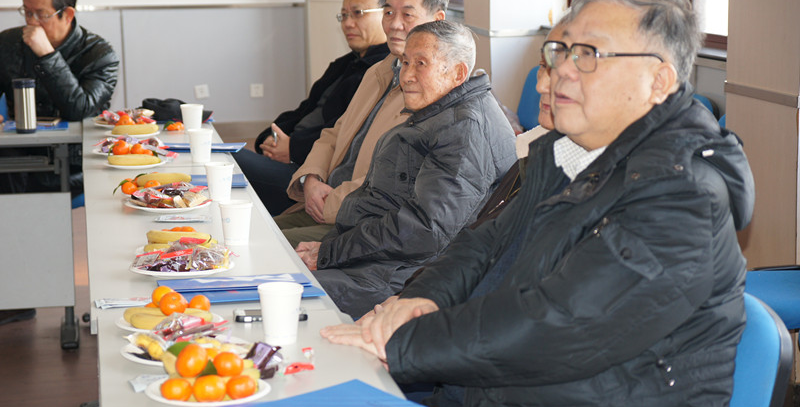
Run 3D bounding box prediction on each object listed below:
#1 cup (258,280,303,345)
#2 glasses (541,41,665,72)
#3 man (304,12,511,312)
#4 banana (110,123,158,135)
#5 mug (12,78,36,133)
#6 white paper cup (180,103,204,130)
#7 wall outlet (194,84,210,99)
[{"bbox_3d":[-0.187,0.173,2.859,0.073,0.088,0.073,0,9,0],"label":"cup"},{"bbox_3d":[0.315,-0.223,2.754,0.137,0.047,0.142,-5,10,-29],"label":"glasses"},{"bbox_3d":[-0.097,0.148,4.410,0.800,1.170,0.570,-3,9,-22],"label":"man"},{"bbox_3d":[-0.810,-0.227,5.576,0.150,0.034,0.042,0,9,0],"label":"banana"},{"bbox_3d":[-1.186,-0.310,5.764,0.072,0.168,0.072,0,9,0],"label":"mug"},{"bbox_3d":[-0.648,-0.256,5.674,0.073,0.088,0.073,0,9,0],"label":"white paper cup"},{"bbox_3d":[-1.286,-0.729,11.850,0.086,0.086,0.010,-9,10,-11],"label":"wall outlet"}]

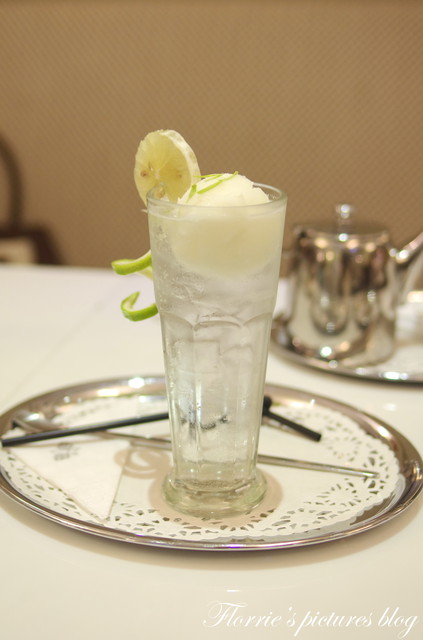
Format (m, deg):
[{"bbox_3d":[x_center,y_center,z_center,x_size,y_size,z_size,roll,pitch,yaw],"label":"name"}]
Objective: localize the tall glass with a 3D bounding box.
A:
[{"bbox_3d":[0.003,0.018,0.477,0.077,0.184,0.077,0,17,0],"label":"tall glass"}]

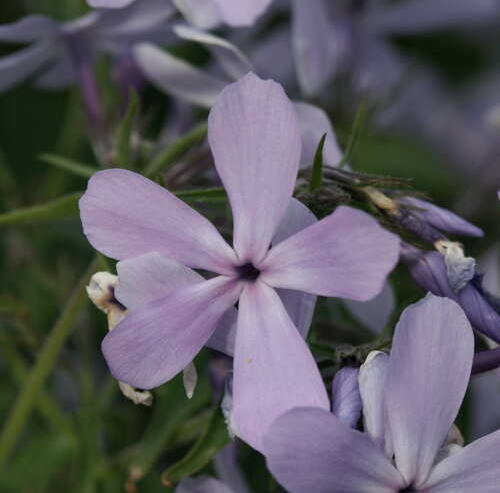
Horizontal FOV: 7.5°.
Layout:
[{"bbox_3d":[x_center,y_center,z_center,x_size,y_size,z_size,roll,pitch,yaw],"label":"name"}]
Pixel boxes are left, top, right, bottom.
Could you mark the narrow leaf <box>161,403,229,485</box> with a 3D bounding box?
[{"bbox_3d":[-0.005,0.018,0.364,0.003,0.011,0.003,38,-6,16],"label":"narrow leaf"}]

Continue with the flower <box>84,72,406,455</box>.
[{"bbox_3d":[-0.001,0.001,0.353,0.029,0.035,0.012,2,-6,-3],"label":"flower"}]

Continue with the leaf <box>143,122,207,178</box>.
[{"bbox_3d":[-0.007,-0.010,0.377,0.009,0.001,0.001,-41,0,0],"label":"leaf"}]

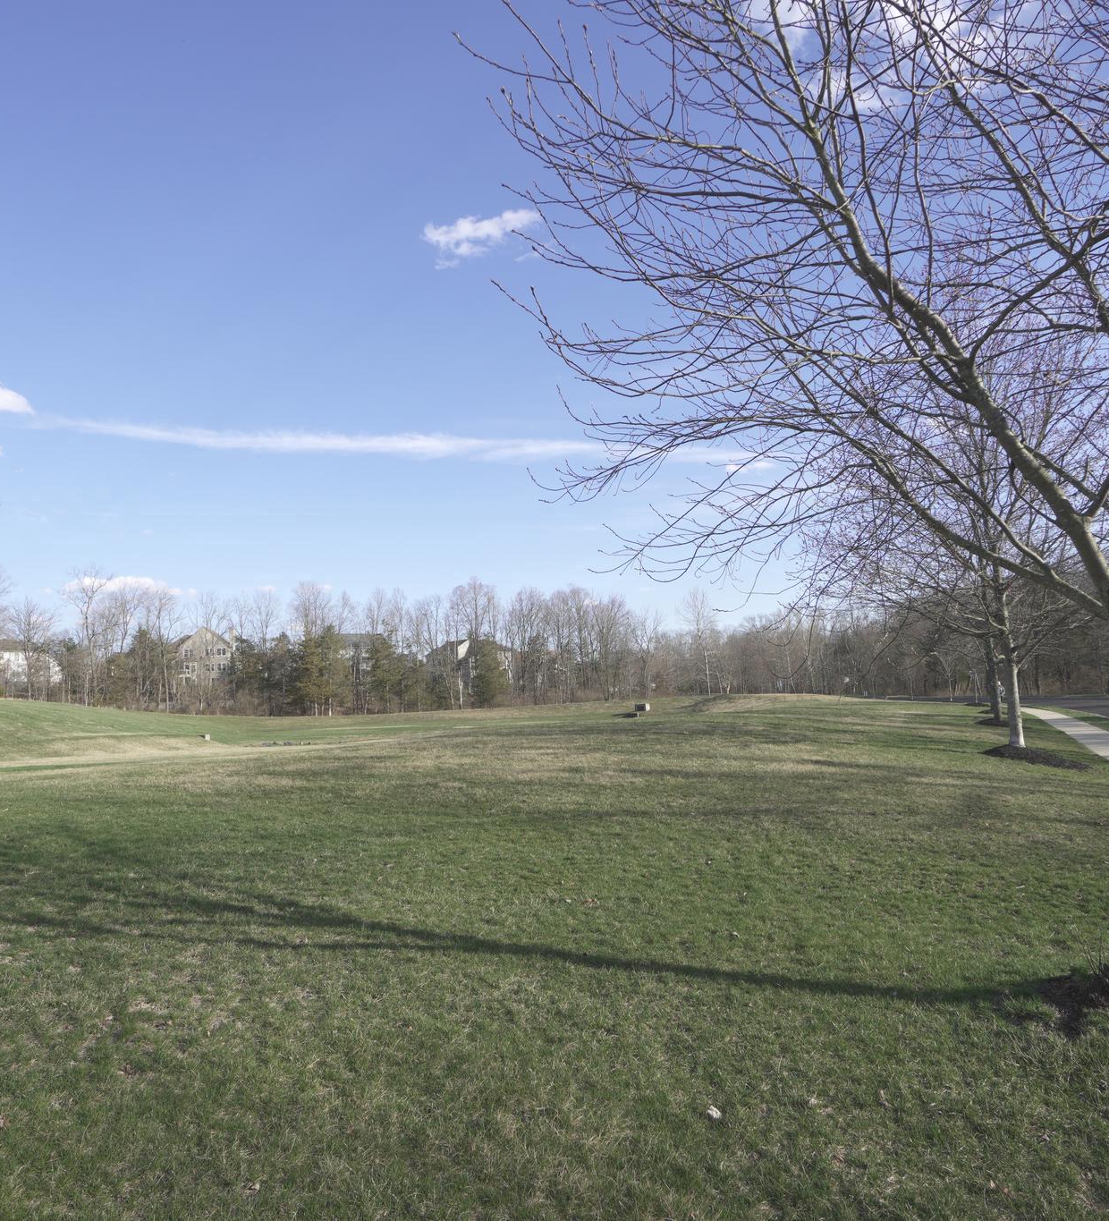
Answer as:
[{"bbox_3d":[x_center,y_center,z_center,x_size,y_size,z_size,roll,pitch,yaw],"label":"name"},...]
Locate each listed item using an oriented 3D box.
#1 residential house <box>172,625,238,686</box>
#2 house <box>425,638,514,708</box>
[{"bbox_3d":[-66.880,8.860,147.000,12.000,11.400,11.000,2,-5,-19],"label":"residential house"},{"bbox_3d":[-15.240,11.260,141.000,14.500,11.800,11.500,0,-5,-2],"label":"house"}]

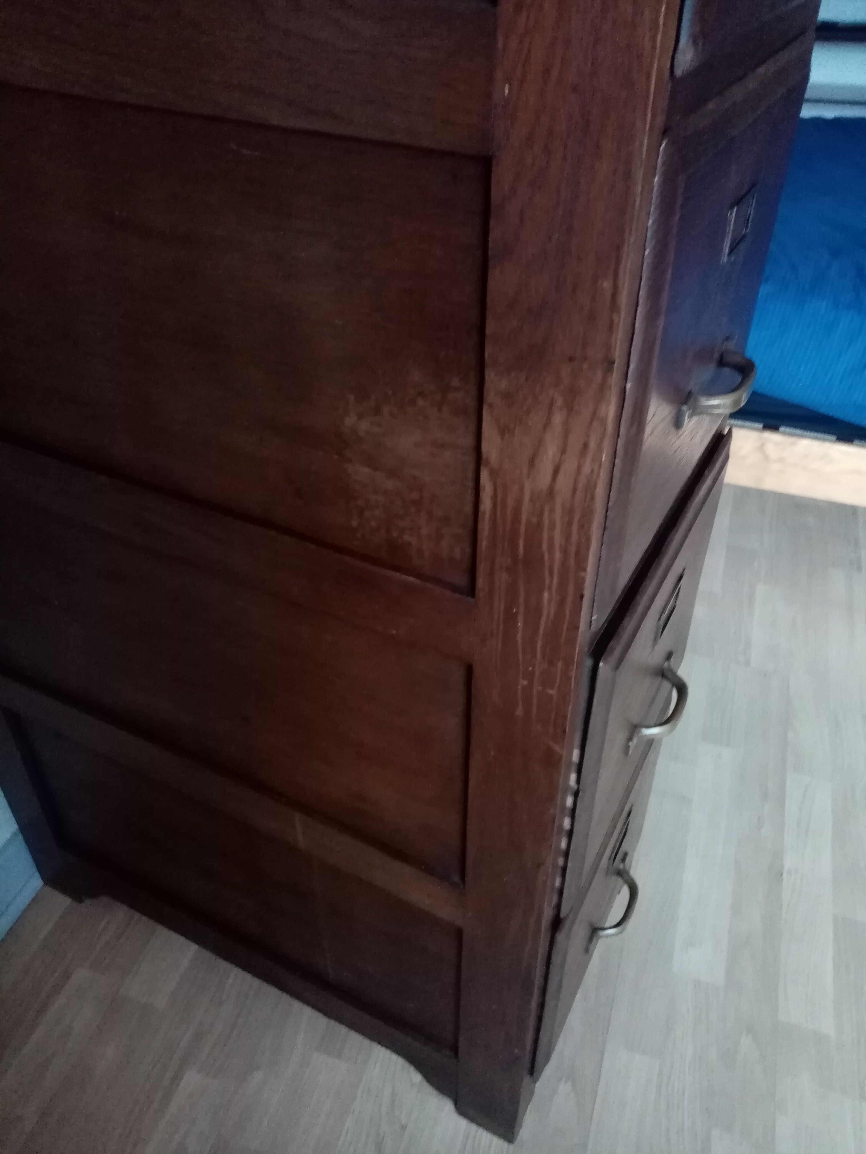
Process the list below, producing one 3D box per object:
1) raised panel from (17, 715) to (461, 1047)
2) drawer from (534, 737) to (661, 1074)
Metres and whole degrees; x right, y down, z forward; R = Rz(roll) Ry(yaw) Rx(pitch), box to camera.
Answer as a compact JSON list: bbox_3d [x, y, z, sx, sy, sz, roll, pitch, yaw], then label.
[{"bbox_3d":[-0.213,0.310,0.923,0.549,0.239,0.023,18,42,21],"label":"raised panel"},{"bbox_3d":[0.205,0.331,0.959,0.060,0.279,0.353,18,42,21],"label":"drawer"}]

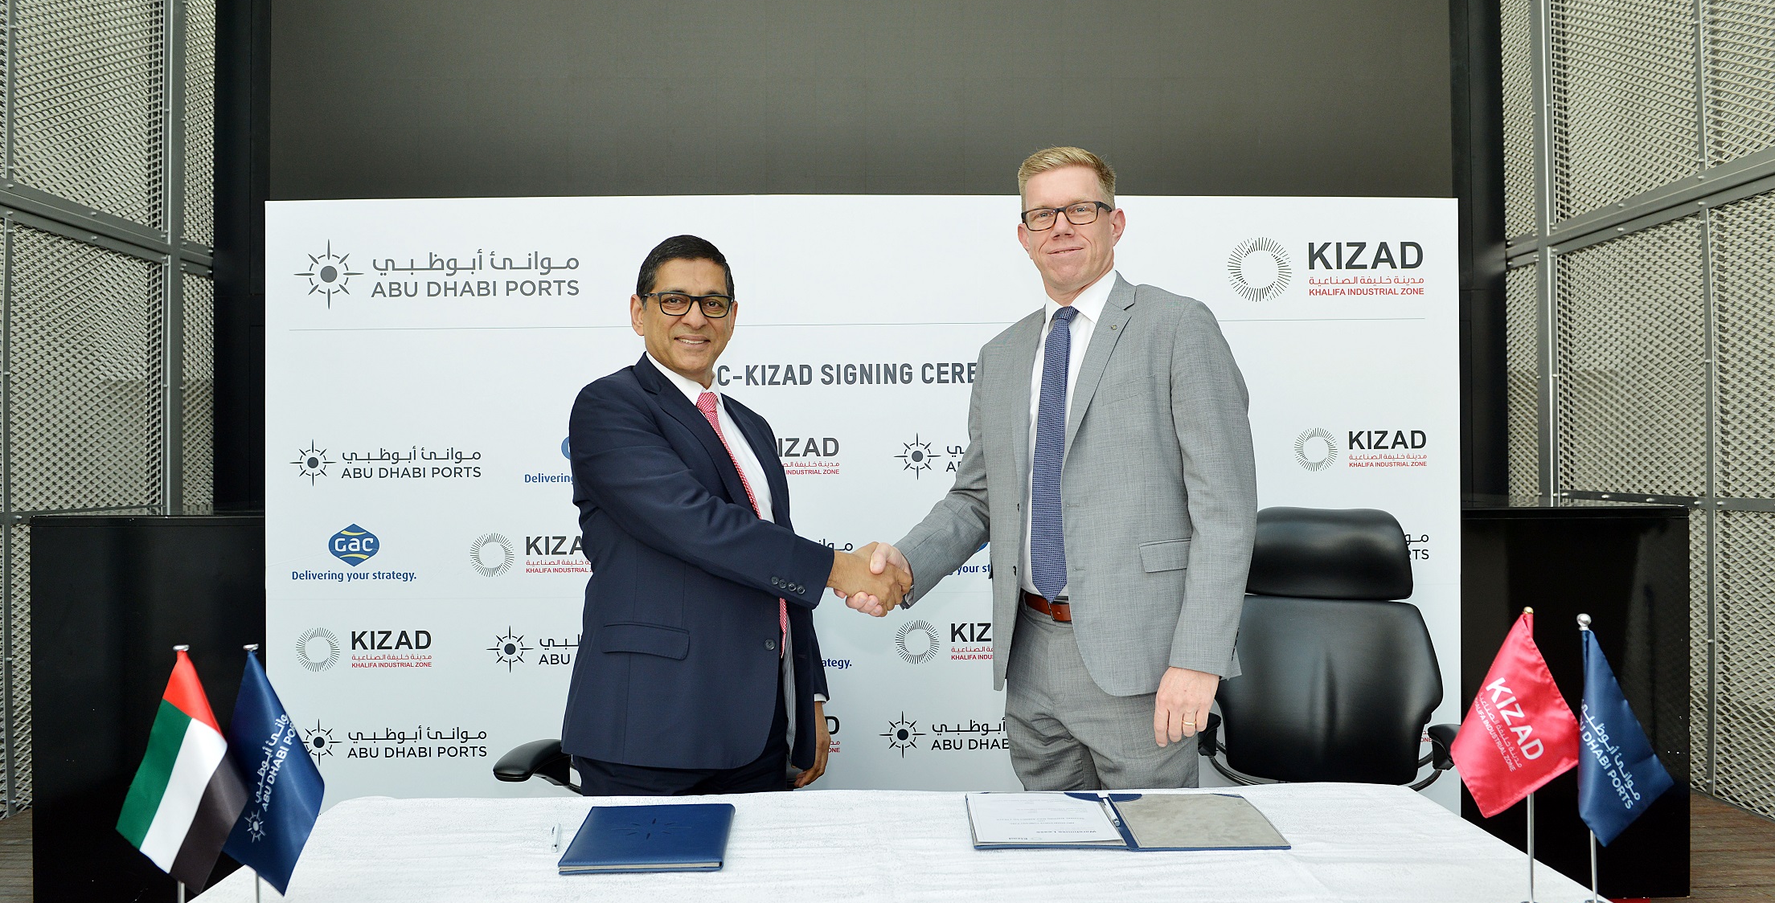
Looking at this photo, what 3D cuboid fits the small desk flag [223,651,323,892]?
[{"bbox_3d":[-0.727,0.379,1.635,0.120,0.282,0.070,0,-1,-7],"label":"small desk flag"}]

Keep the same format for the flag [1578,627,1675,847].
[{"bbox_3d":[0.917,0.356,1.715,0.118,0.272,0.060,0,-1,12],"label":"flag"}]

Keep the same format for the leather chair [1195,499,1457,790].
[{"bbox_3d":[0.900,0.723,2.870,0.640,1.200,0.650,0,-1,18],"label":"leather chair"}]

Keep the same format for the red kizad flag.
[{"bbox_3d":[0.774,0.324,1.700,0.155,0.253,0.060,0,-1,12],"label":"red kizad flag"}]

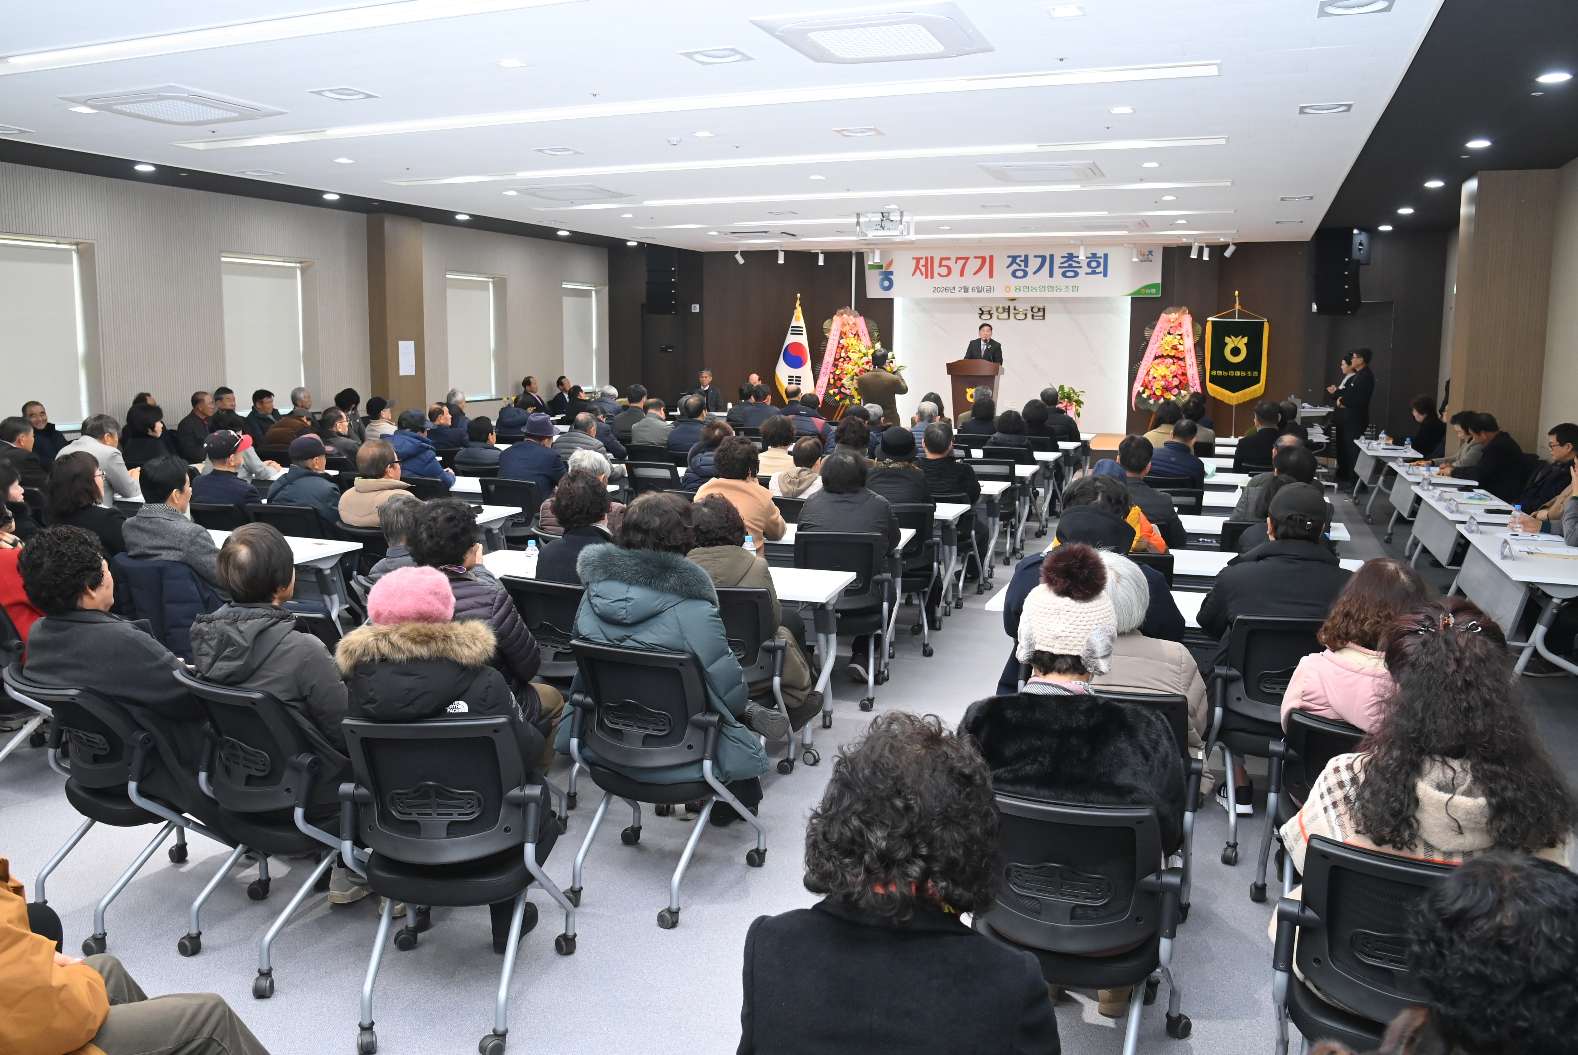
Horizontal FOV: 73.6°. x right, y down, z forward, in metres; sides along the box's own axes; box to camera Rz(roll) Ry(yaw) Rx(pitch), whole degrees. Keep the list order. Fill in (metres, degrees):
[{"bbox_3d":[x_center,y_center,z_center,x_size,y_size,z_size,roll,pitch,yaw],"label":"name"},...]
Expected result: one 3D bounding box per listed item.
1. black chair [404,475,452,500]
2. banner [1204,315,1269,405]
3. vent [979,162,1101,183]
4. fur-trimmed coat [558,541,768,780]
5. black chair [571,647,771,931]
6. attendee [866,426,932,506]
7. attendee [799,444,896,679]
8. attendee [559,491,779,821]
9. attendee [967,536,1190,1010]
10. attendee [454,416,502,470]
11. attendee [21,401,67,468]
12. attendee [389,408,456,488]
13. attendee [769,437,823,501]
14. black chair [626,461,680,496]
[{"bbox_3d":[-2.397,0.065,7.189,0.550,0.860,0.570,6,11,24],"label":"black chair"},{"bbox_3d":[7.038,-2.610,16.583,0.932,1.363,0.060,5,11,23],"label":"banner"},{"bbox_3d":[2.214,-3.079,9.178,0.950,0.060,0.930,5,11,22],"label":"vent"},{"bbox_3d":[-0.397,0.437,3.520,0.570,0.830,0.520,6,11,25],"label":"fur-trimmed coat"},{"bbox_3d":[-0.414,0.771,3.453,0.550,0.840,0.570,4,10,20],"label":"black chair"},{"bbox_3d":[0.740,0.017,6.488,0.540,1.300,0.780,5,11,23],"label":"attendee"},{"bbox_3d":[0.317,0.212,5.469,0.540,1.260,0.750,3,10,17],"label":"attendee"},{"bbox_3d":[-0.364,0.505,3.682,0.590,1.300,0.760,6,11,25],"label":"attendee"},{"bbox_3d":[0.658,0.691,2.579,0.540,1.360,0.750,3,10,13],"label":"attendee"},{"bbox_3d":[-2.085,-0.215,7.552,0.500,1.200,0.680,5,11,22],"label":"attendee"},{"bbox_3d":[-5.456,-0.297,7.780,0.750,1.250,0.500,6,11,28],"label":"attendee"},{"bbox_3d":[-2.735,-0.229,7.830,0.550,1.300,0.800,6,11,31],"label":"attendee"},{"bbox_3d":[0.089,0.030,6.627,0.480,1.200,0.750,6,11,26],"label":"attendee"},{"bbox_3d":[-1.024,-0.102,8.276,0.550,0.860,0.570,4,10,15],"label":"black chair"}]

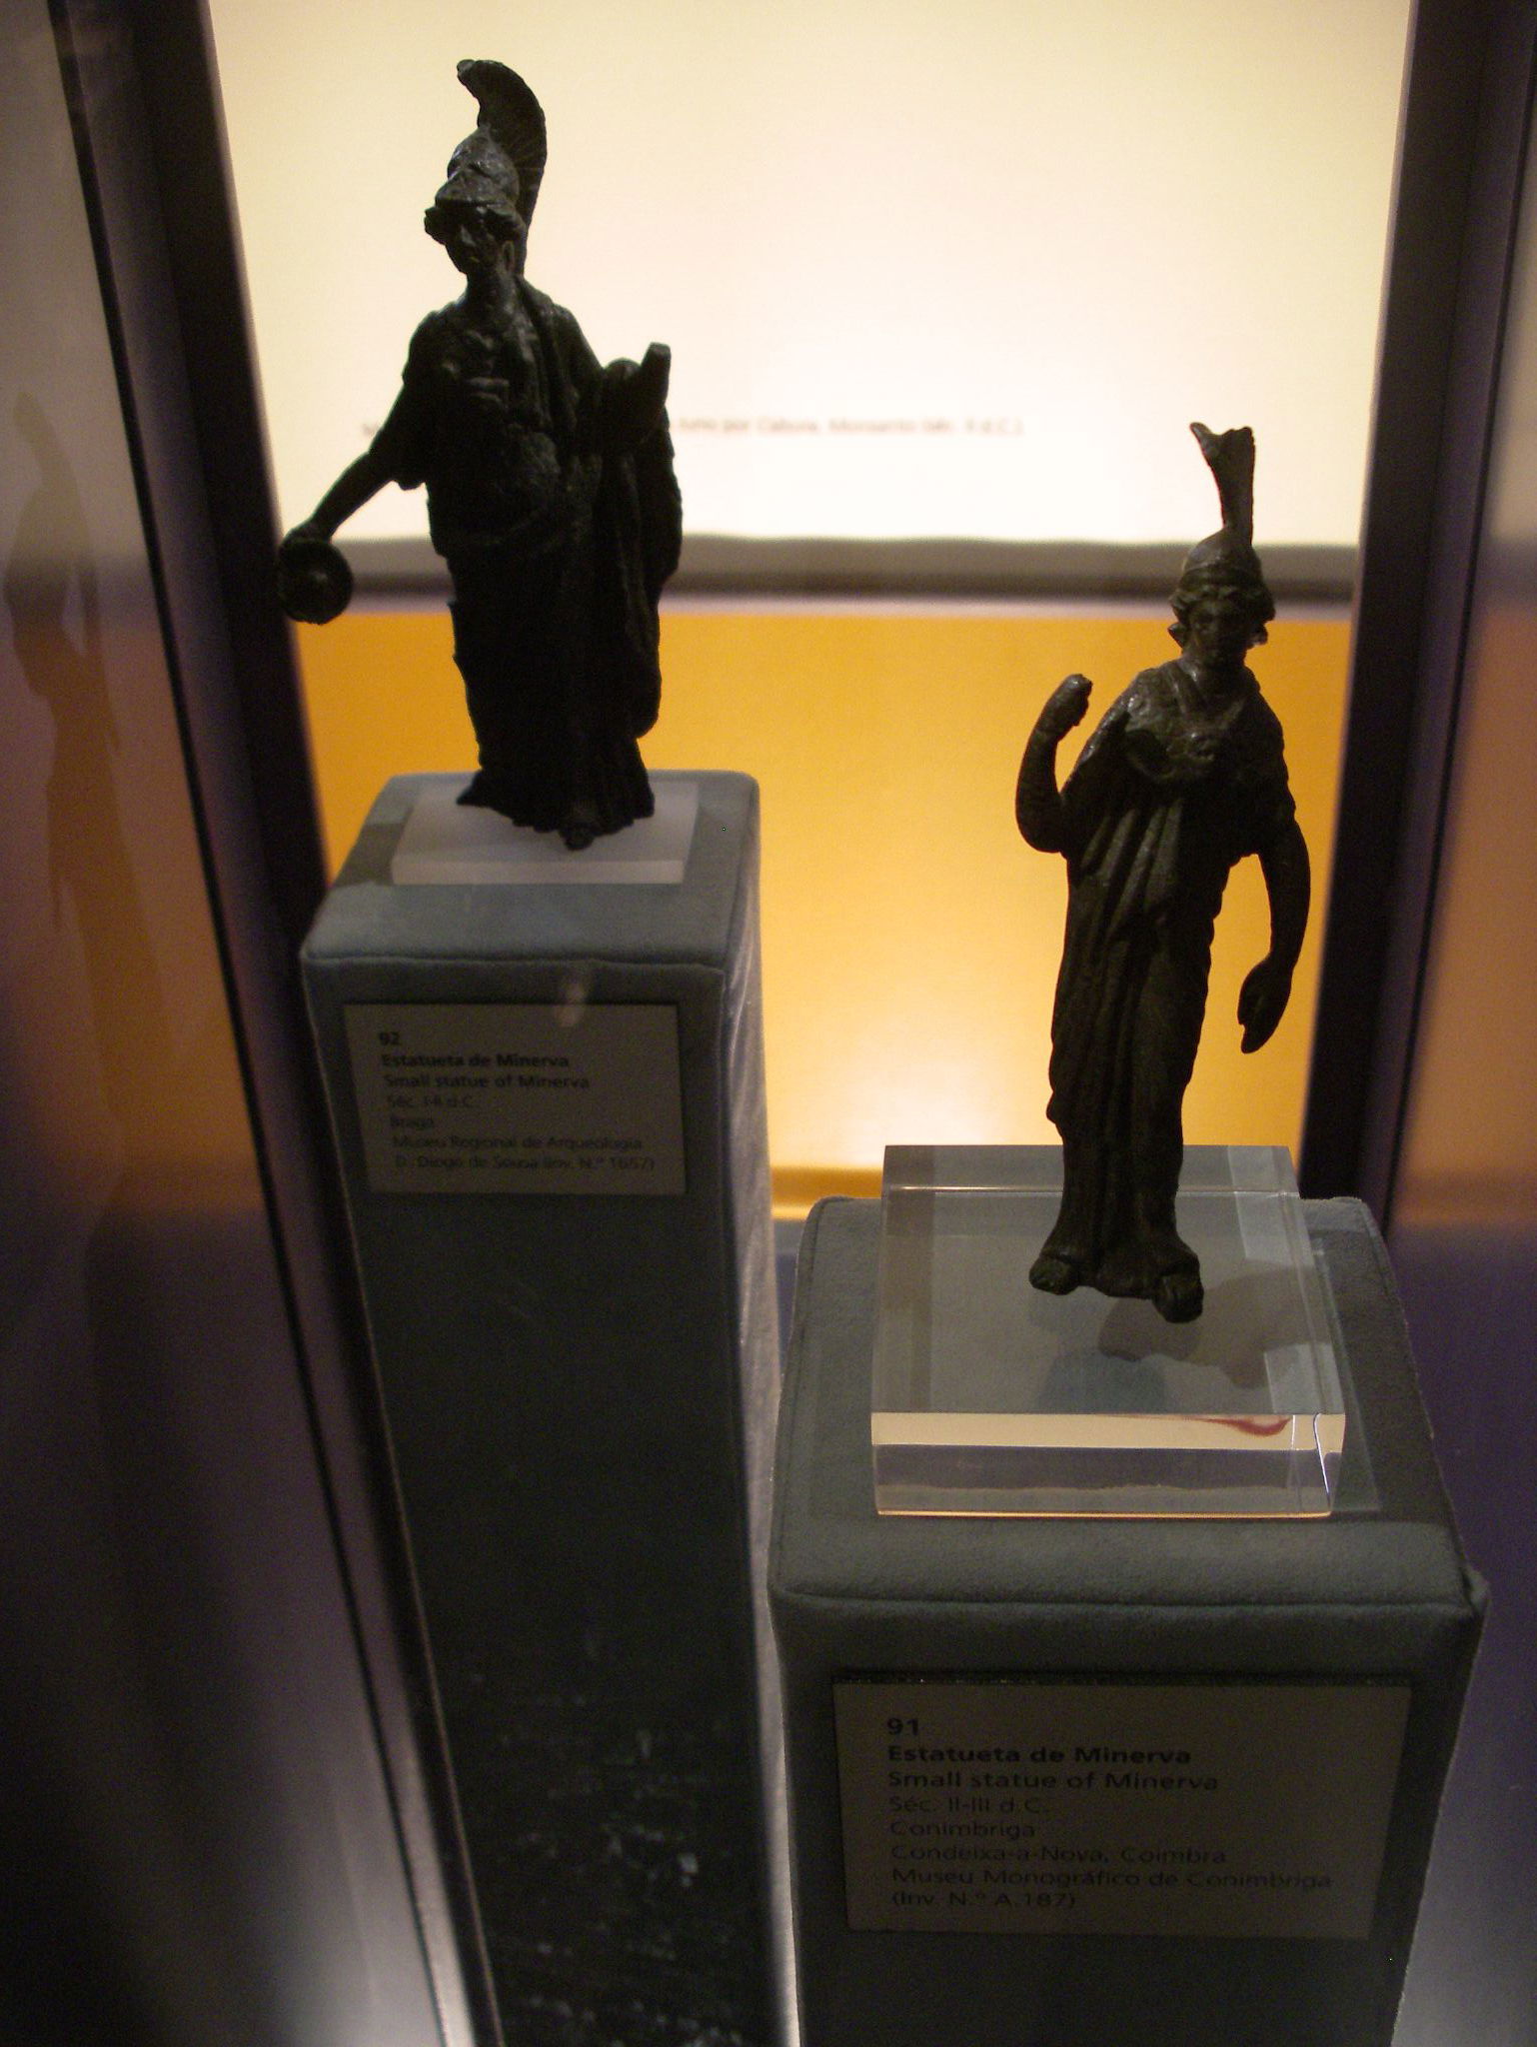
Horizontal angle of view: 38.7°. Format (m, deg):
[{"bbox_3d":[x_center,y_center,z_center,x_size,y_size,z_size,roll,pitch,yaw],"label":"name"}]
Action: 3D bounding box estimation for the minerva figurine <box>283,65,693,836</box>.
[{"bbox_3d":[-0.084,-0.158,0.623,0.116,0.215,0.062,2,34,7],"label":"minerva figurine"}]

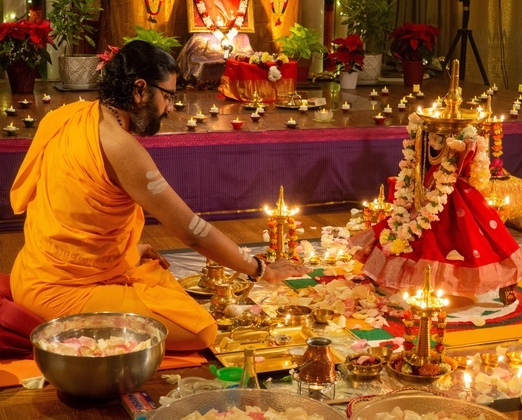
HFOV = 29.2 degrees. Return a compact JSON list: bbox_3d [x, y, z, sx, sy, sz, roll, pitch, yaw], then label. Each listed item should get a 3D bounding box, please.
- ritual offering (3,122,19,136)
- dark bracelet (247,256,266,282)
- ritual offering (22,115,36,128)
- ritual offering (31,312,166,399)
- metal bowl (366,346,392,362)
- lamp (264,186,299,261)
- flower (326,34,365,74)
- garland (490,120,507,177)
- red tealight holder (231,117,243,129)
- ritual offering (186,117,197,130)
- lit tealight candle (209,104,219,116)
[{"bbox_3d":[-1.036,-0.337,4.160,0.066,0.047,0.064,1,12,0],"label":"ritual offering"},{"bbox_3d":[-0.014,0.191,3.220,0.018,0.074,0.078,24,0,-27],"label":"dark bracelet"},{"bbox_3d":[-1.061,-0.407,4.610,0.062,0.052,0.060,0,12,0],"label":"ritual offering"},{"bbox_3d":[-0.411,0.385,2.542,0.348,0.155,0.348,0,12,0],"label":"ritual offering"},{"bbox_3d":[0.323,0.392,2.713,0.069,0.033,0.069,1,12,0],"label":"metal bowl"},{"bbox_3d":[0.076,0.060,3.645,0.142,0.285,0.142,1,12,0],"label":"lamp"},{"bbox_3d":[0.583,-1.073,6.922,0.260,0.270,0.260,0,12,0],"label":"flower"},{"bbox_3d":[1.008,-0.263,4.250,0.068,0.235,0.068,0,12,0],"label":"garland"},{"bbox_3d":[-0.107,-0.400,4.576,0.060,0.051,0.060,0,12,0],"label":"red tealight holder"},{"bbox_3d":[-0.305,-0.381,4.420,0.050,0.050,0.050,1,12,0],"label":"ritual offering"},{"bbox_3d":[-0.232,-0.496,5.011,0.049,0.056,0.050,0,12,0],"label":"lit tealight candle"}]

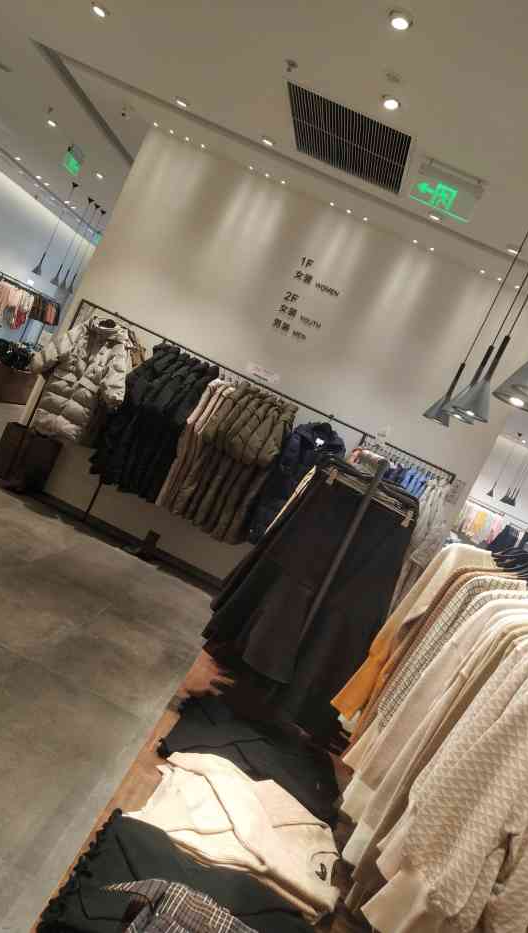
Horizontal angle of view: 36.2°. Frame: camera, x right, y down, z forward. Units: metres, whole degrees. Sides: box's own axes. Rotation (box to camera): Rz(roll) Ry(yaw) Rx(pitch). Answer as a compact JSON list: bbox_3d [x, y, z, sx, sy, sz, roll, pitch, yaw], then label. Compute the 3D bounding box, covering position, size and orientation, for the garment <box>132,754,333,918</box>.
[{"bbox_3d":[-0.059,0.821,1.875,0.480,0.080,0.500,26,4,5],"label":"garment"}]

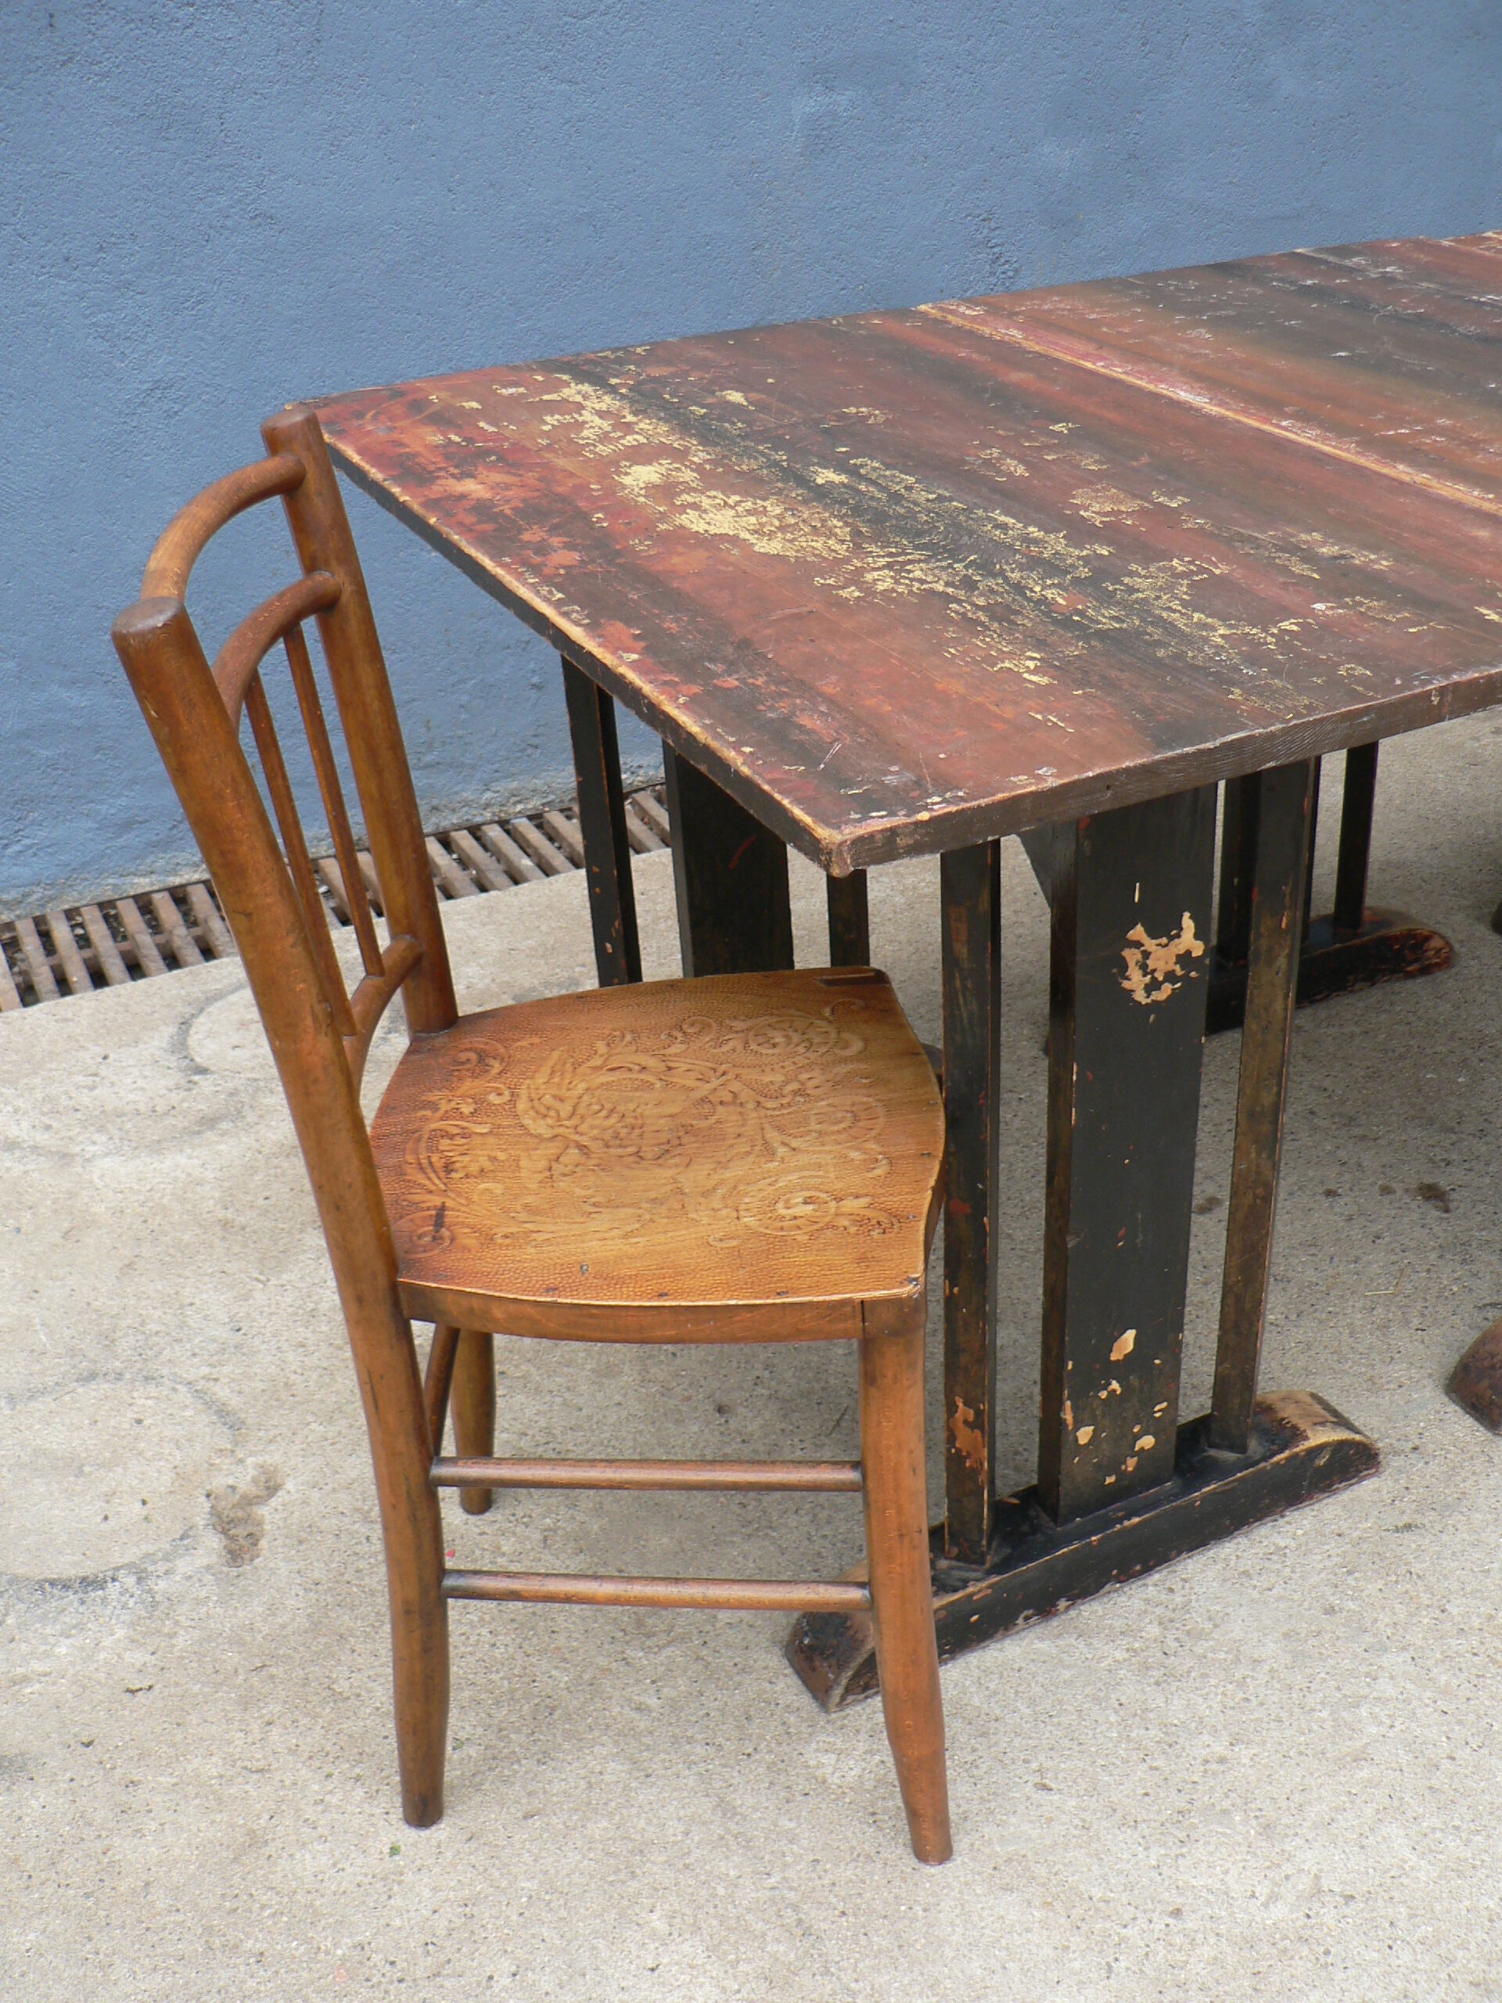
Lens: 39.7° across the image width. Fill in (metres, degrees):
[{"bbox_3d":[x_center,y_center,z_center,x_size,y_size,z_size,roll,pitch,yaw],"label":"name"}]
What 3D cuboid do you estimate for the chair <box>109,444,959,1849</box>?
[{"bbox_3d":[-0.093,0.098,1.342,0.445,0.880,0.419,-2,30,1],"label":"chair"}]

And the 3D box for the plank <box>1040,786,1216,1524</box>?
[{"bbox_3d":[0.253,0.087,1.417,0.104,0.664,0.027,-16,32,-21],"label":"plank"}]

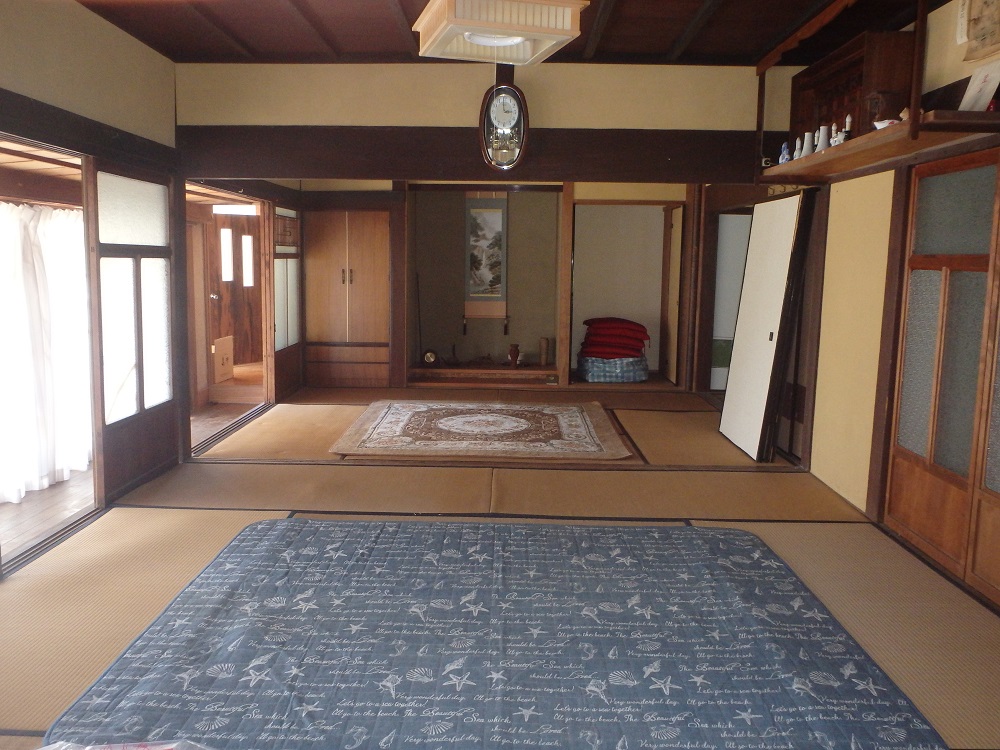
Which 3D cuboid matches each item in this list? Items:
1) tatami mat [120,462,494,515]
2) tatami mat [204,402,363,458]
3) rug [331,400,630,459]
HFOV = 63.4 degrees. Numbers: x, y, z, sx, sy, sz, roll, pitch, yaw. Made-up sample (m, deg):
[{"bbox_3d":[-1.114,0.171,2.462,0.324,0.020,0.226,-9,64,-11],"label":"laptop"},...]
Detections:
[{"bbox_3d":[-0.985,0.640,4.505,1.888,0.050,0.886,1,8,1],"label":"tatami mat"},{"bbox_3d":[-1.435,0.425,6.044,0.943,0.050,1.907,1,8,1],"label":"tatami mat"},{"bbox_3d":[-0.109,0.375,6.286,1.995,0.020,2.017,1,8,1],"label":"rug"}]

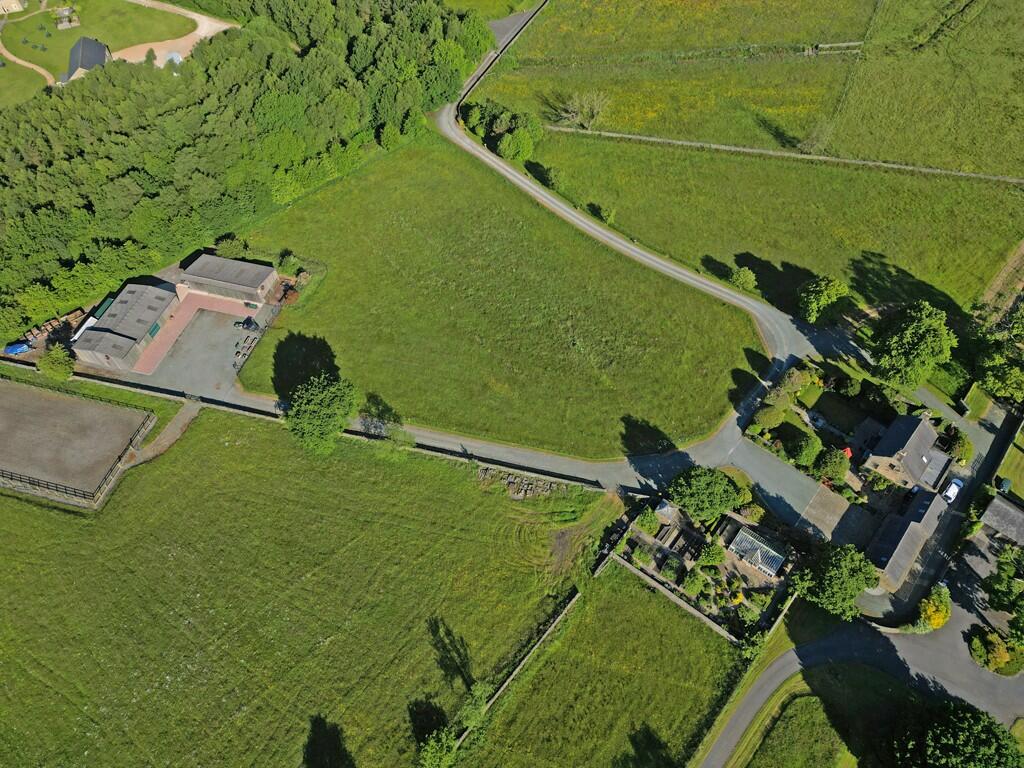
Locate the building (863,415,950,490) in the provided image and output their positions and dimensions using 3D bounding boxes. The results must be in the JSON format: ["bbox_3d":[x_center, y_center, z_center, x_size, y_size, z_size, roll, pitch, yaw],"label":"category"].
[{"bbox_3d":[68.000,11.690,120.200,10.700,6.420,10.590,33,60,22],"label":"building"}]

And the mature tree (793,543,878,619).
[{"bbox_3d":[47.700,29.050,104.920,11.490,10.490,11.490,0,54,0],"label":"mature tree"}]

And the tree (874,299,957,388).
[{"bbox_3d":[73.010,-6.880,129.320,12.170,18.720,12.170,0,50,0],"label":"tree"}]

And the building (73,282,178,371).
[{"bbox_3d":[-75.320,-12.110,139.070,11.020,4.170,18.080,12,55,8],"label":"building"}]

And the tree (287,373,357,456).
[{"bbox_3d":[-33.590,5.870,125.620,11.660,15.980,11.660,0,50,0],"label":"tree"}]

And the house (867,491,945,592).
[{"bbox_3d":[62.030,23.630,112.650,6.310,4.440,17.660,35,61,23],"label":"house"}]

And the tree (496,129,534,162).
[{"bbox_3d":[0.830,-57.320,170.490,8.990,7.060,8.990,0,54,0],"label":"tree"}]

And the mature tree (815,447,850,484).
[{"bbox_3d":[53.350,13.750,118.620,5.360,6.590,5.360,0,50,0],"label":"mature tree"}]

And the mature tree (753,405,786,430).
[{"bbox_3d":[45.610,5.910,125.770,5.350,4.280,5.350,0,54,0],"label":"mature tree"}]

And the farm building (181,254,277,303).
[{"bbox_3d":[-61.840,-23.580,157.260,17.630,4.350,7.530,12,51,10],"label":"farm building"}]

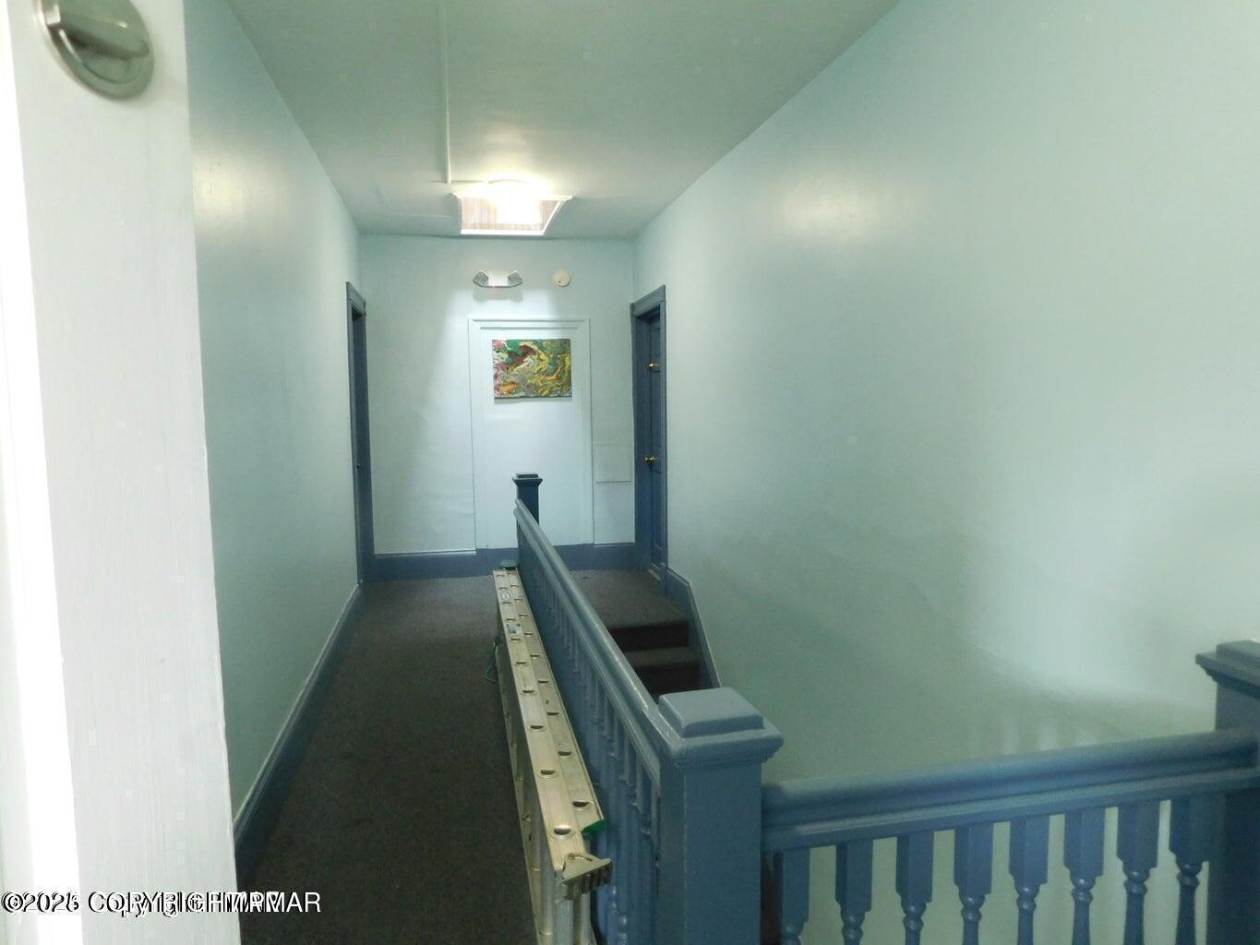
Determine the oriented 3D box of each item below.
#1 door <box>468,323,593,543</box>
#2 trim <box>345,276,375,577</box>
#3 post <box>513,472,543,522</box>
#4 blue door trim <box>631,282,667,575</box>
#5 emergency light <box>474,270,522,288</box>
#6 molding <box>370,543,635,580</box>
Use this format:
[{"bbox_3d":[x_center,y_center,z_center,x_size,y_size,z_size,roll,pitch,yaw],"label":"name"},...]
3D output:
[{"bbox_3d":[-0.758,-0.313,6.583,0.955,1.790,0.050,-2,6,-11],"label":"door"},{"bbox_3d":[-1.915,-0.178,5.860,0.113,2.150,0.950,-2,6,-11],"label":"trim"},{"bbox_3d":[-0.602,0.486,5.006,0.176,0.965,0.175,-2,6,-11],"label":"post"},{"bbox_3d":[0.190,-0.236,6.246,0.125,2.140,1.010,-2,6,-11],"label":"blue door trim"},{"bbox_3d":[-1.007,-1.481,6.378,0.362,0.130,0.110,-2,6,-11],"label":"emergency light"},{"bbox_3d":[-0.960,0.714,6.643,2.070,0.198,0.025,-2,6,-11],"label":"molding"}]

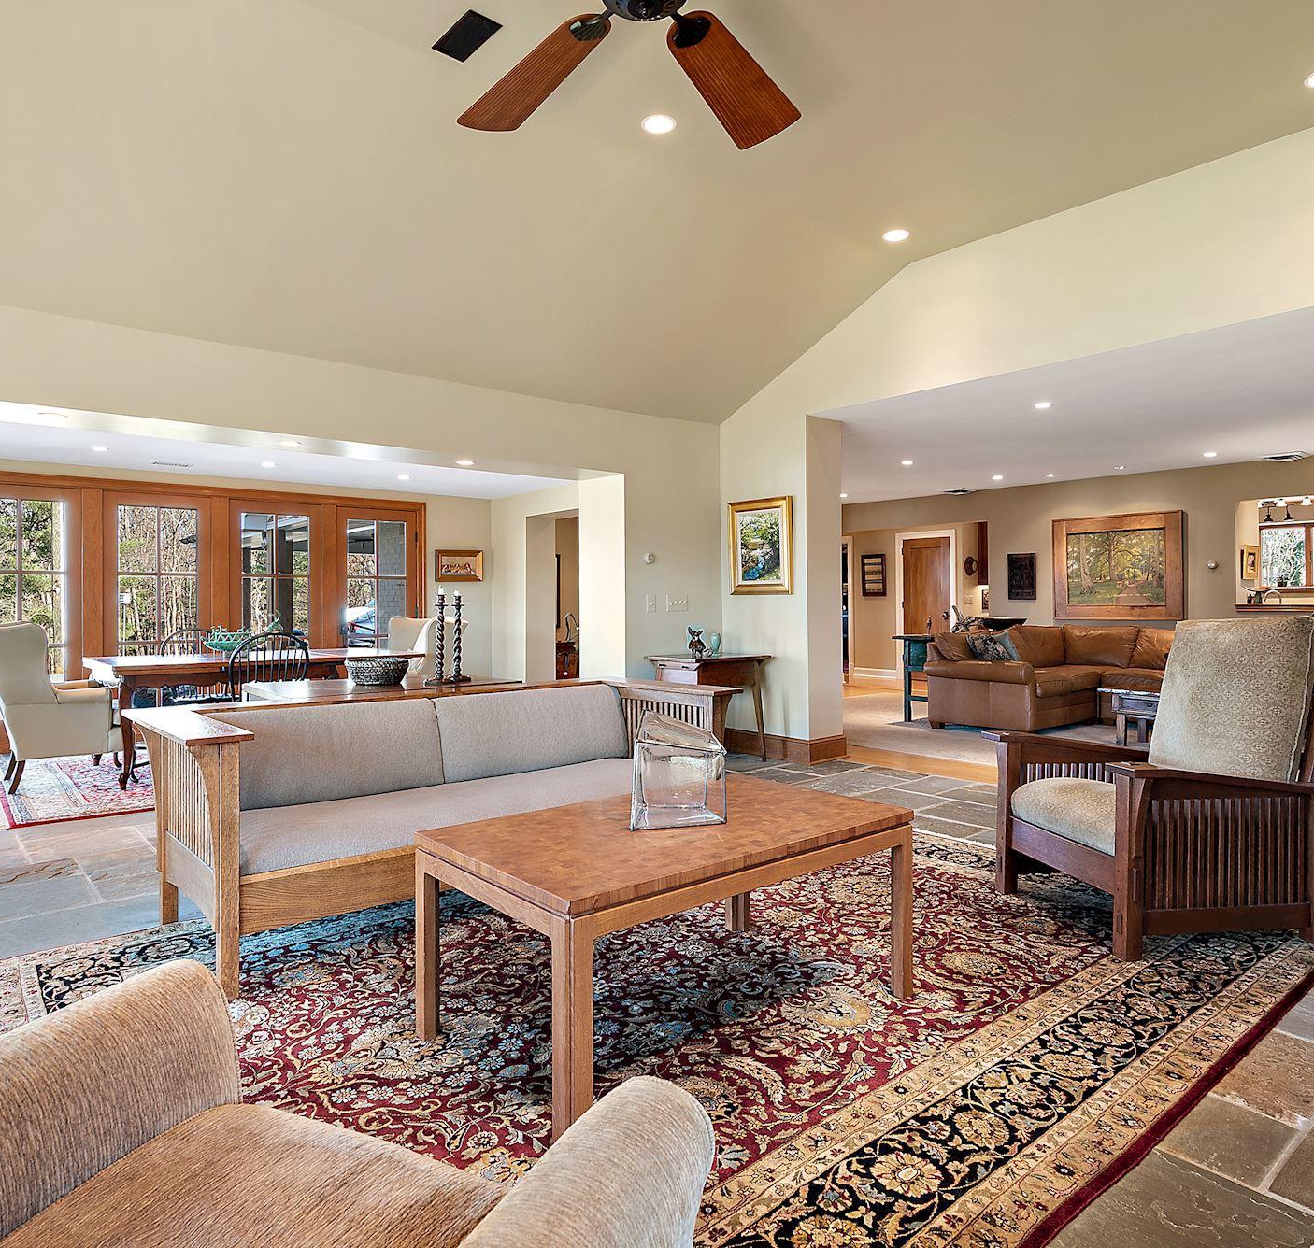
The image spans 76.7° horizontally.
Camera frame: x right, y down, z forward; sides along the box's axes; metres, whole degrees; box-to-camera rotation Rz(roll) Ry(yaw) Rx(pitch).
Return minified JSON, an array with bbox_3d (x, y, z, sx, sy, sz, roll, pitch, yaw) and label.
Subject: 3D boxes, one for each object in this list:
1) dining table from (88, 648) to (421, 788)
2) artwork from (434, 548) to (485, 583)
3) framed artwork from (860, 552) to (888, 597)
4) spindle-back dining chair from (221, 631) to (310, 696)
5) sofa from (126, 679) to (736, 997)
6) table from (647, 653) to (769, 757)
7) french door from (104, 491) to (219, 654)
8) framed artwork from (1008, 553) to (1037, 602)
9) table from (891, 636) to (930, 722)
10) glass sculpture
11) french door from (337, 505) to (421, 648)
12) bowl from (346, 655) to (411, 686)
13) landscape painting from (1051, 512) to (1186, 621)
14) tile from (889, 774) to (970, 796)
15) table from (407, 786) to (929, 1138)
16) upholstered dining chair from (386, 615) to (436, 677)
[{"bbox_3d":[-2.878,0.619,6.087,2.060,0.760,1.070,-1,2,-37],"label":"dining table"},{"bbox_3d":[-2.030,-0.599,8.608,0.530,0.320,0.040,-1,1,-39],"label":"artwork"},{"bbox_3d":[3.050,-0.688,11.700,0.040,0.600,0.400,-1,1,-39],"label":"framed artwork"},{"bbox_3d":[-2.539,0.534,5.412,0.480,0.960,0.520,-1,2,-37],"label":"spindle-back dining chair"},{"bbox_3d":[-0.738,0.673,3.310,2.209,0.771,0.896,-1,2,-42],"label":"sofa"},{"bbox_3d":[0.356,0.607,5.785,0.730,0.745,0.570,-1,1,-39],"label":"table"},{"bbox_3d":[-4.161,-0.045,6.948,0.790,2.040,0.050,-1,1,-39],"label":"french door"},{"bbox_3d":[4.310,-0.555,9.828,0.030,0.545,0.343,-1,2,-37],"label":"framed artwork"},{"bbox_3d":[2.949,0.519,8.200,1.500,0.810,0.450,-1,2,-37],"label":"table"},{"bbox_3d":[0.040,0.394,2.238,0.255,0.265,0.160,-1,1,-17],"label":"glass sculpture"},{"bbox_3d":[-2.720,-0.110,8.160,0.800,2.040,0.050,-1,2,-37],"label":"french door"},{"bbox_3d":[-1.406,0.236,4.138,0.320,0.128,0.320,0,1,0],"label":"bowl"},{"bbox_3d":[4.941,-0.604,8.988,0.050,1.115,1.320,-1,2,-37],"label":"landscape painting"},{"bbox_3d":[1.686,0.999,5.071,0.460,0.025,0.310,-1,1,-39],"label":"tile"},{"bbox_3d":[0.051,0.807,2.284,1.174,0.538,0.721,-1,2,-40],"label":"table"},{"bbox_3d":[-2.025,0.458,6.827,0.780,1.040,0.700,-1,2,-41],"label":"upholstered dining chair"}]

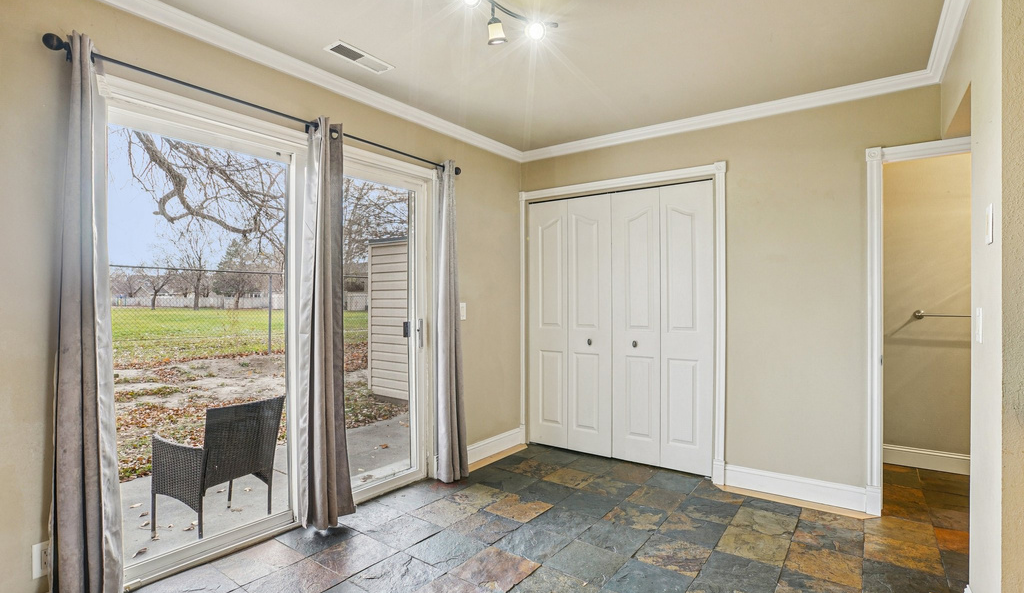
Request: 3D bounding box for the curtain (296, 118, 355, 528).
[{"bbox_3d":[-0.977,0.145,2.592,0.133,2.183,0.261,0,-1,37],"label":"curtain"}]

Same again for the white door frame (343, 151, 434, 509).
[{"bbox_3d":[-0.781,0.192,3.032,0.092,2.117,0.820,0,-1,37],"label":"white door frame"}]

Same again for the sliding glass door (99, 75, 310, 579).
[{"bbox_3d":[-1.374,0.209,2.266,0.082,2.009,0.851,0,-1,37],"label":"sliding glass door"}]

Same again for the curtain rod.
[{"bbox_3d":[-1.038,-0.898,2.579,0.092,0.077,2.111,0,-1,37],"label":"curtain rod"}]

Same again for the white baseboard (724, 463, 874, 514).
[{"bbox_3d":[1.735,1.181,3.003,0.769,0.138,0.021,0,-1,34],"label":"white baseboard"}]

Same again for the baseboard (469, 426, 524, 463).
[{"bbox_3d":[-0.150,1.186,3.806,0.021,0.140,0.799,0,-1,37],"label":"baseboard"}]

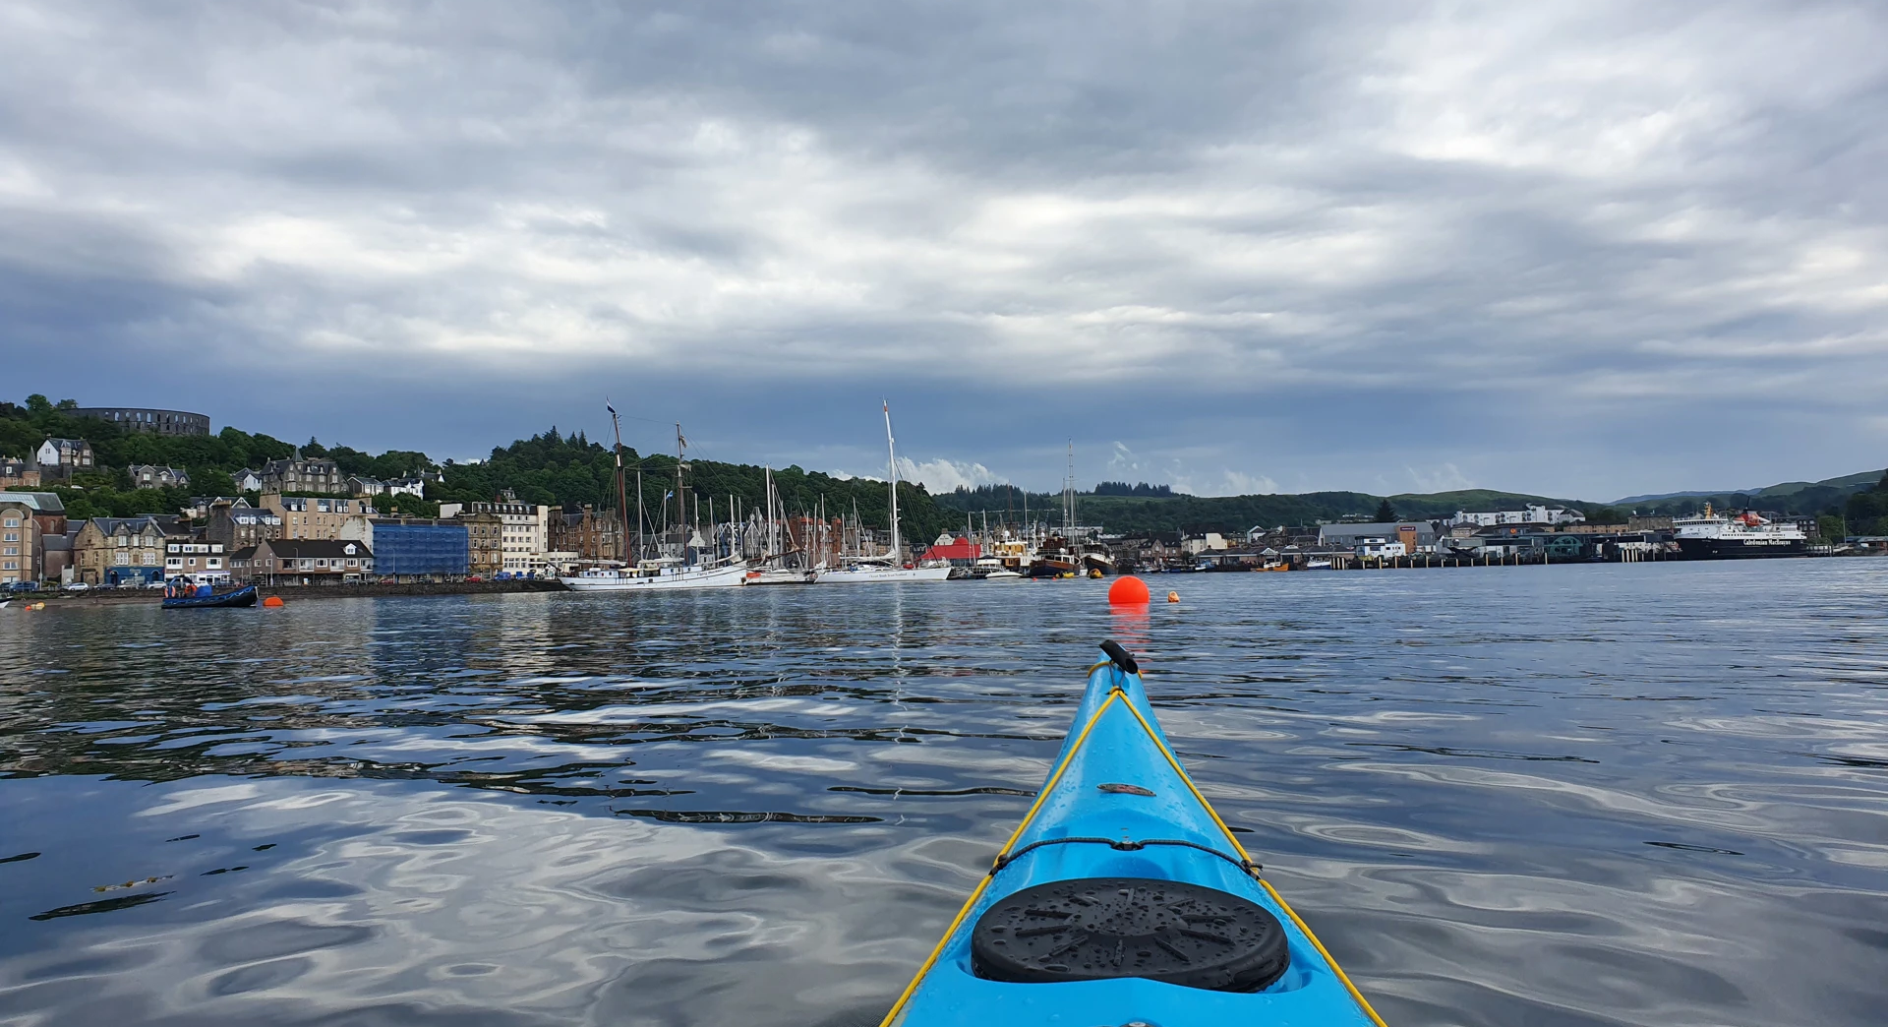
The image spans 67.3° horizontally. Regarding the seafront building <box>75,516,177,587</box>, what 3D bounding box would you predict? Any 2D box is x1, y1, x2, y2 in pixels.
[{"bbox_3d":[-168.340,8.180,289.920,10.740,15.000,12.450,-3,-3,30],"label":"seafront building"}]

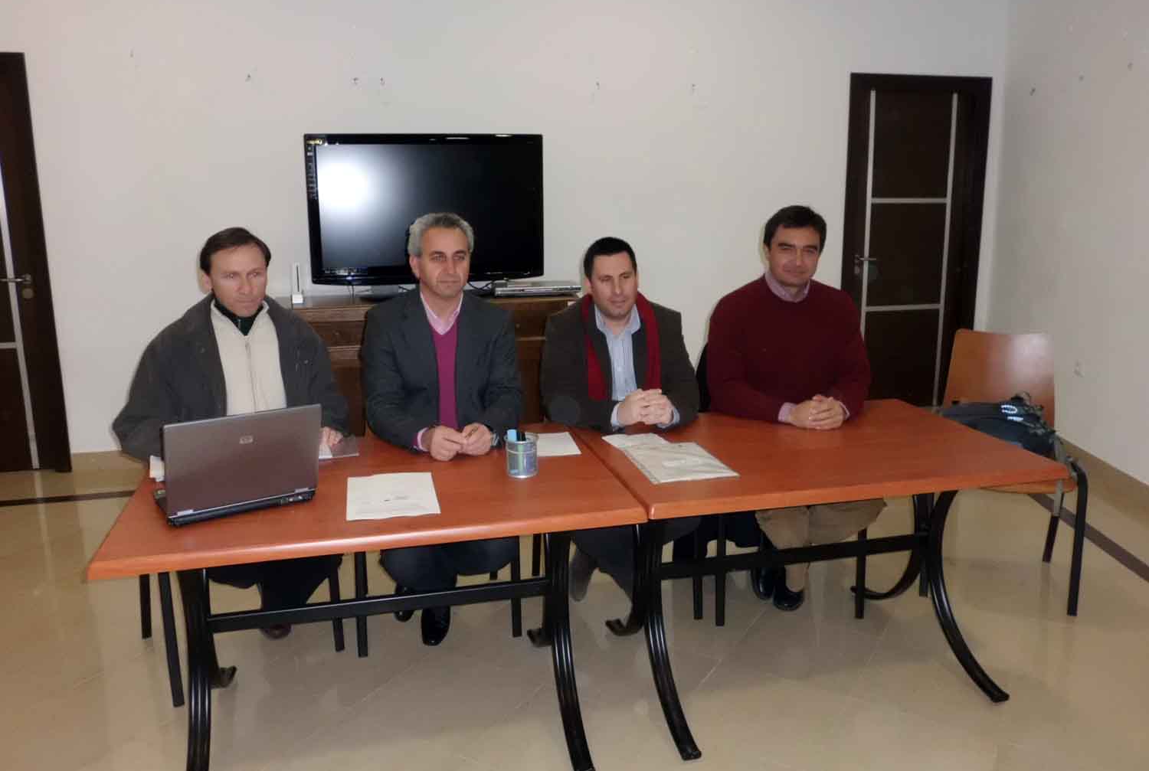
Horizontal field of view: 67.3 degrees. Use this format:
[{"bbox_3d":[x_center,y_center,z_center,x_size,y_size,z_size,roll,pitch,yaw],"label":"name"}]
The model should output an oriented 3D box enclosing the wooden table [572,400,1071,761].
[{"bbox_3d":[0.650,0.512,2.561,1.165,0.680,0.770,-3,11,-14],"label":"wooden table"}]

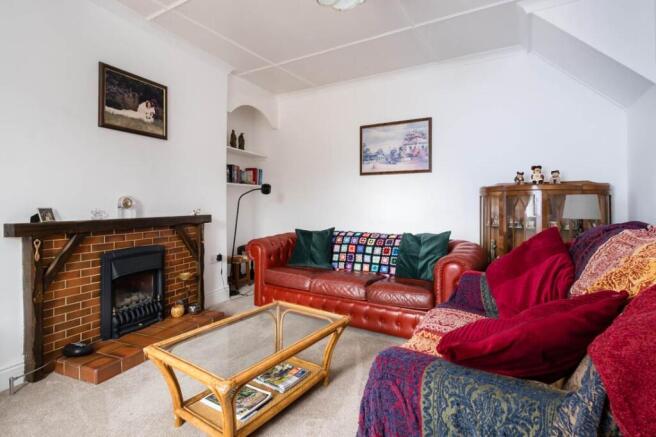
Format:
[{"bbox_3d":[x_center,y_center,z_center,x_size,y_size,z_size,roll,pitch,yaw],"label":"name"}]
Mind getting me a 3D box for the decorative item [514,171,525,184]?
[{"bbox_3d":[1.660,-0.344,2.527,0.071,0.106,0.063,1,2,36],"label":"decorative item"}]

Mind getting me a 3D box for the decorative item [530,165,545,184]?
[{"bbox_3d":[1.776,-0.364,2.468,0.092,0.153,0.082,1,2,36],"label":"decorative item"}]

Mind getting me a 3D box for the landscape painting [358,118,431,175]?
[{"bbox_3d":[0.728,-0.781,3.254,0.800,0.578,0.031,1,2,27],"label":"landscape painting"}]

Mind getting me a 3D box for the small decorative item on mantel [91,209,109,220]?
[{"bbox_3d":[-1.629,-0.029,2.078,0.071,0.087,0.107,1,2,33],"label":"small decorative item on mantel"}]

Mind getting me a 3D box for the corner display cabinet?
[{"bbox_3d":[1.839,0.320,2.488,0.968,1.258,0.397,1,2,27],"label":"corner display cabinet"}]

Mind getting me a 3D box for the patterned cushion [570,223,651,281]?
[{"bbox_3d":[1.516,0.185,1.561,0.183,0.397,0.448,24,12,18],"label":"patterned cushion"}]

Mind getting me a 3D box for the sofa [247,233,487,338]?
[{"bbox_3d":[0.312,0.544,2.991,2.160,0.754,0.856,1,2,27],"label":"sofa"}]

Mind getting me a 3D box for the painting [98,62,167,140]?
[{"bbox_3d":[-1.546,-0.927,2.375,0.031,0.477,0.530,1,2,27],"label":"painting"}]

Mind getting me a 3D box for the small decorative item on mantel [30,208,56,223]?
[{"bbox_3d":[-1.771,-0.018,1.821,0.061,0.090,0.097,1,2,33],"label":"small decorative item on mantel"}]

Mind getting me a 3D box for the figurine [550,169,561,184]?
[{"bbox_3d":[1.887,-0.341,2.412,0.063,0.112,0.061,1,2,38],"label":"figurine"}]

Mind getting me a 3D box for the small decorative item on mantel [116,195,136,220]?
[{"bbox_3d":[-1.550,-0.082,2.243,0.087,0.175,0.117,2,2,44],"label":"small decorative item on mantel"}]

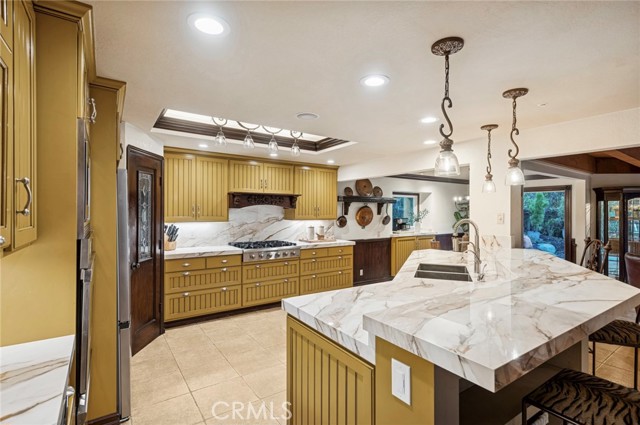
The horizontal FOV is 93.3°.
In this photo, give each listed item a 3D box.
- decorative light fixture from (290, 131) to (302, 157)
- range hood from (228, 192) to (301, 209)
[{"bbox_3d":[-0.274,-0.784,3.460,0.130,0.278,0.130,0,0,0],"label":"decorative light fixture"},{"bbox_3d":[-0.908,-0.164,4.652,1.170,0.213,0.450,0,0,-35],"label":"range hood"}]

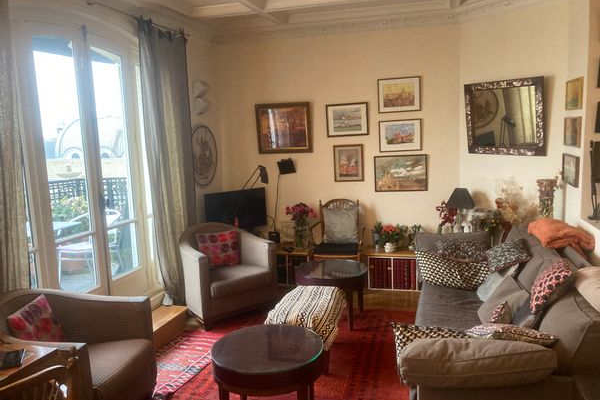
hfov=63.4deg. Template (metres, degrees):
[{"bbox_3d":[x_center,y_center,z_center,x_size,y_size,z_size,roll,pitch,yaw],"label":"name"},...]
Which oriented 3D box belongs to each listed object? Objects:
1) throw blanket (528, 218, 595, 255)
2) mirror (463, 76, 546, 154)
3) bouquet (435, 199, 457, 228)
[{"bbox_3d":[1.761,0.240,3.281,0.356,0.178,0.446,0,8,17],"label":"throw blanket"},{"bbox_3d":[1.776,-0.711,4.242,0.040,0.641,0.782,-14,13,-29],"label":"mirror"},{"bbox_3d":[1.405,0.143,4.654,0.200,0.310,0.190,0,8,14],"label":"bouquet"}]

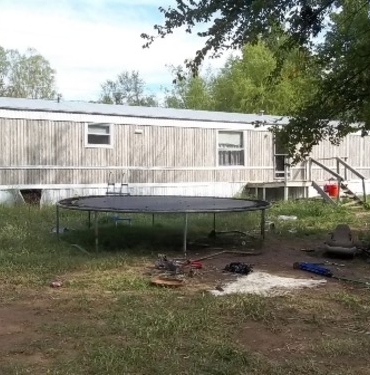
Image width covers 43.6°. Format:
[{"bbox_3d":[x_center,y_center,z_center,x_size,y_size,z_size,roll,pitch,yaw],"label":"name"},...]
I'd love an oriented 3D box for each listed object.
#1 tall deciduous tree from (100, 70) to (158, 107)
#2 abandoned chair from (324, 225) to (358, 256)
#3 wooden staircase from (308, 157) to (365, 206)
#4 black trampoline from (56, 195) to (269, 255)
[{"bbox_3d":[-5.500,-5.920,45.000,5.700,11.000,5.500,0,2,0],"label":"tall deciduous tree"},{"bbox_3d":[2.640,0.871,7.750,0.550,0.480,0.620,1,3,21],"label":"abandoned chair"},{"bbox_3d":[5.660,-0.209,17.250,1.400,1.850,1.500,-1,3,-28],"label":"wooden staircase"},{"bbox_3d":[-0.404,0.656,9.500,4.270,0.790,4.270,0,2,0],"label":"black trampoline"}]

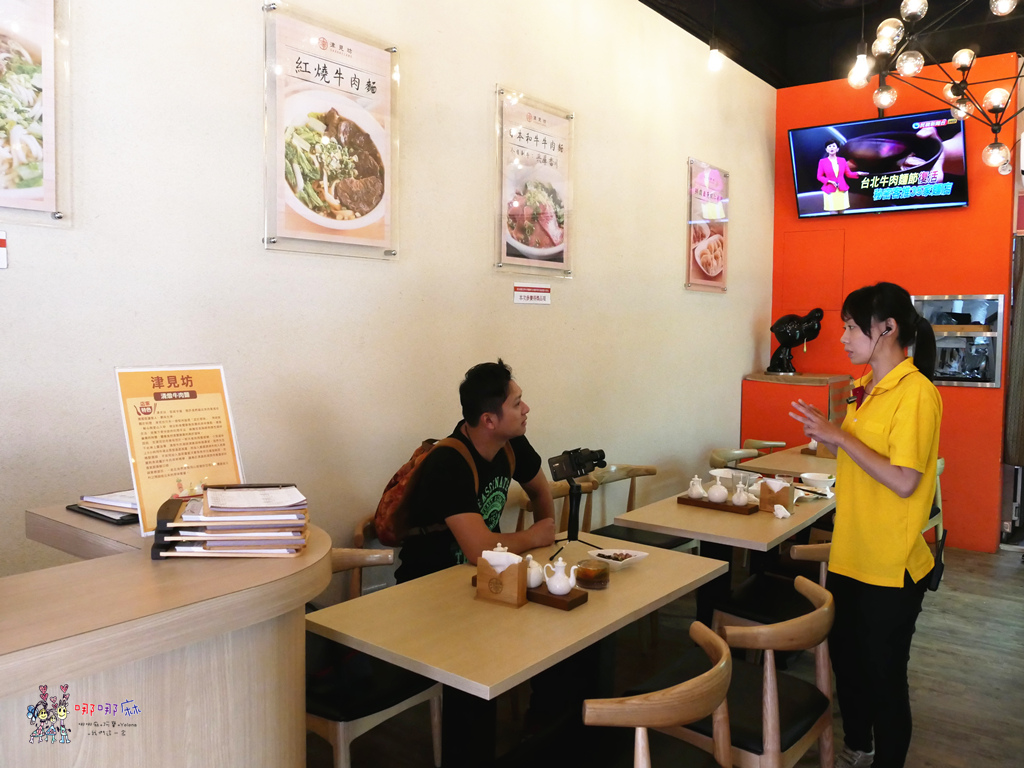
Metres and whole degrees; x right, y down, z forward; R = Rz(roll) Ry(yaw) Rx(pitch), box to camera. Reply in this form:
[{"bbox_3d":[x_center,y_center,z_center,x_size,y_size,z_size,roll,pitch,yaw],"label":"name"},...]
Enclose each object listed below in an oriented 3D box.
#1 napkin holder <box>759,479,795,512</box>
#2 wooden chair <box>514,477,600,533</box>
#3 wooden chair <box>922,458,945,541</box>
[{"bbox_3d":[1.026,0.439,3.202,0.116,0.114,0.060,4,5,41],"label":"napkin holder"},{"bbox_3d":[0.324,0.857,3.707,0.510,0.750,0.550,4,6,36],"label":"wooden chair"},{"bbox_3d":[2.213,0.786,4.787,0.530,0.755,0.560,4,5,38],"label":"wooden chair"}]

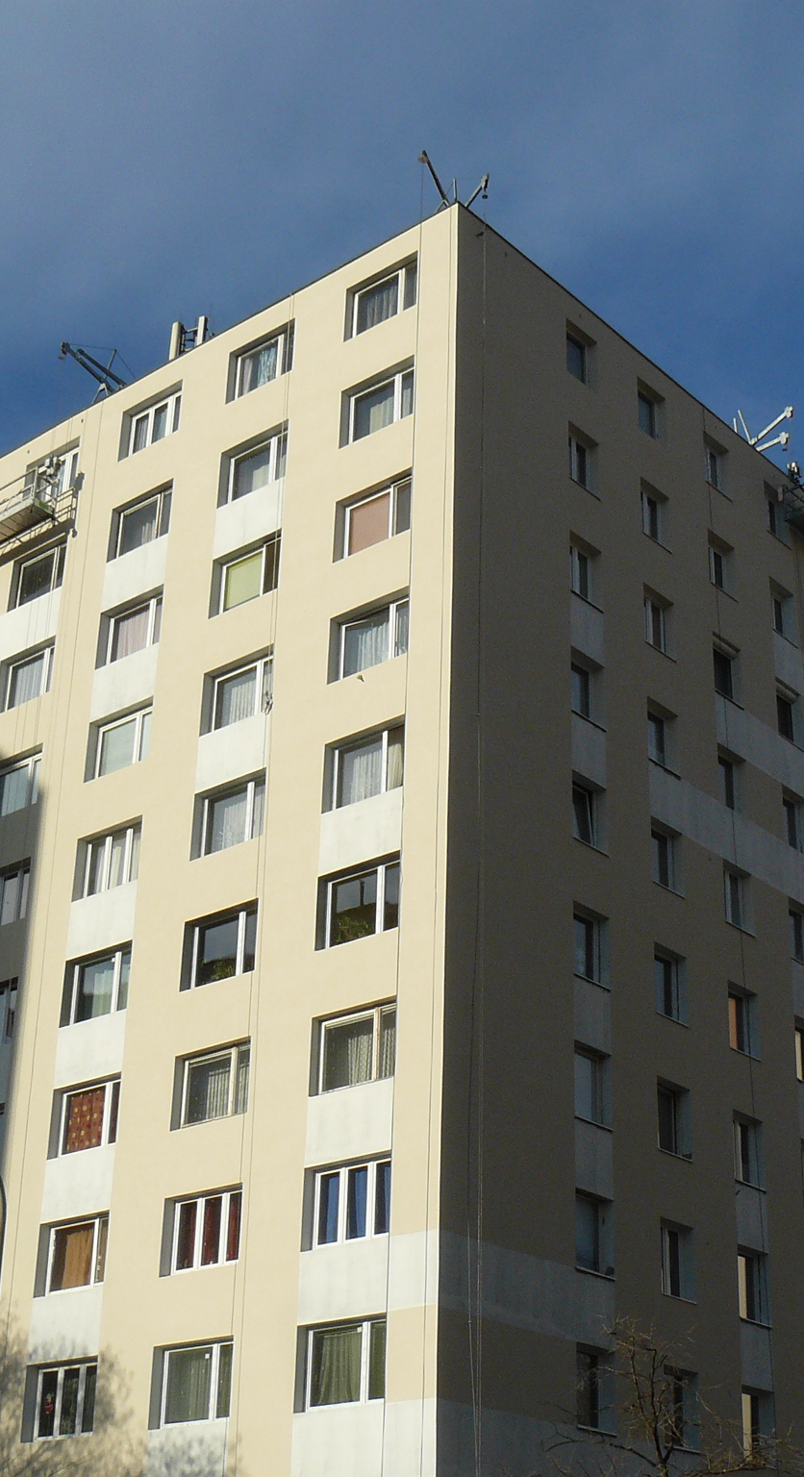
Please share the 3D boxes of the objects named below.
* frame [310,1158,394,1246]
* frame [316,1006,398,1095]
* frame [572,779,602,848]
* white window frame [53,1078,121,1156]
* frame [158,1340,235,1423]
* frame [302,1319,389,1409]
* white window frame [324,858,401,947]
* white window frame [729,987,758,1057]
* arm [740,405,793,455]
[{"bbox_3d":[-0.773,7.960,35.040,2.050,1.460,0.120,-20,-34,36],"label":"frame"},{"bbox_3d":[-0.711,5.538,36.279,2.050,1.460,0.120,-20,-34,36],"label":"frame"},{"bbox_3d":[3.526,1.529,40.385,0.120,1.460,1.140,-20,-34,36],"label":"frame"},{"bbox_3d":[-6.087,7.550,40.567,2.050,1.460,0.120,-20,-34,36],"label":"white window frame"},{"bbox_3d":[-3.494,11.355,35.964,2.050,1.460,0.120,-20,-34,36],"label":"frame"},{"bbox_3d":[-0.830,10.361,33.816,2.050,1.460,0.120,-20,-34,36],"label":"frame"},{"bbox_3d":[-0.643,3.080,37.530,2.050,1.460,0.120,-20,-34,36],"label":"white window frame"},{"bbox_3d":[6.948,5.937,42.759,0.120,1.460,1.140,-20,-34,36],"label":"white window frame"},{"bbox_3d":[9.081,-7.683,51.008,1.600,0.950,0.500,-20,-34,36],"label":"arm"}]

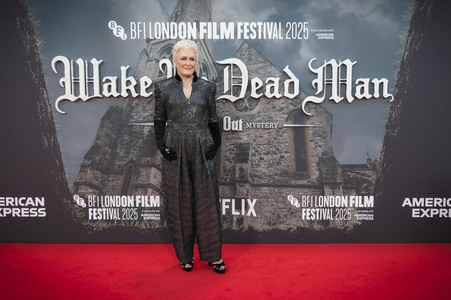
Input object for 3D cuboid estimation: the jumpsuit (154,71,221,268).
[{"bbox_3d":[-0.272,0.130,2.287,0.500,1.420,0.290,-1,3,-12],"label":"jumpsuit"}]

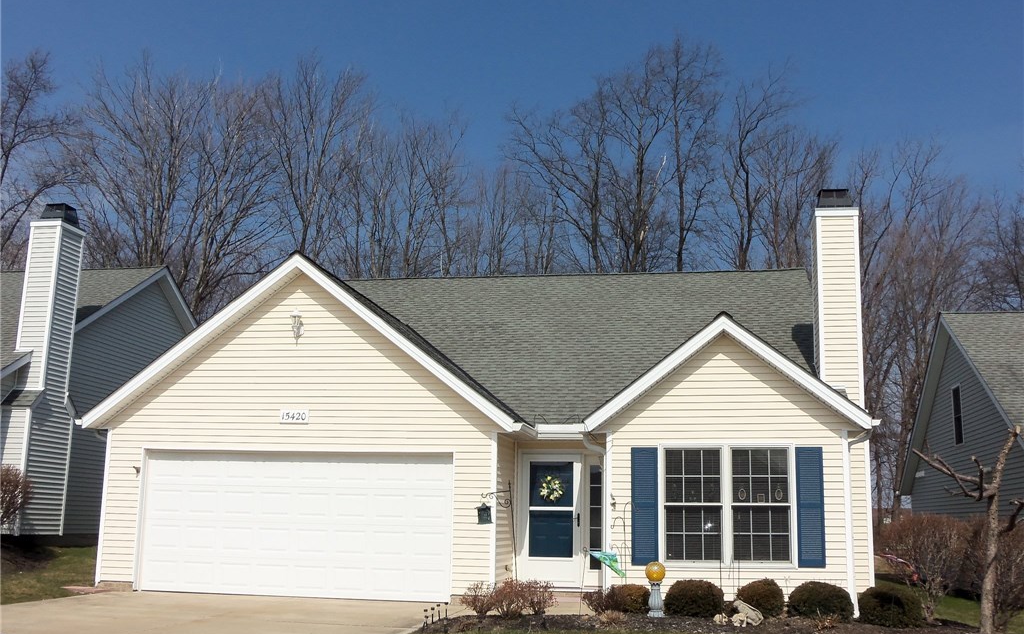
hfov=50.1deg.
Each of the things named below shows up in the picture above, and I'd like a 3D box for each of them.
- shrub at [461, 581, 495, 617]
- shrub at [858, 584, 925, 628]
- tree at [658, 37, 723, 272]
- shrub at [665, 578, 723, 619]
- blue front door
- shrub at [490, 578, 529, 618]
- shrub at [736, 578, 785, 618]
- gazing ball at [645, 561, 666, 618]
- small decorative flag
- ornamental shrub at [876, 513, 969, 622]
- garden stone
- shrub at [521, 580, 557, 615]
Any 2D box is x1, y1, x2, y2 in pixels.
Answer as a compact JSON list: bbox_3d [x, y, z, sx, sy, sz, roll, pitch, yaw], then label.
[{"bbox_3d":[-0.452,3.697,14.324,0.445,0.471,0.420,1,-10,0],"label":"shrub"},{"bbox_3d":[4.920,3.741,14.200,0.809,0.549,0.809,-1,-10,10],"label":"shrub"},{"bbox_3d":[6.777,-1.126,41.287,2.460,20.028,3.000,-1,-10,10],"label":"tree"},{"bbox_3d":[2.466,3.805,14.800,0.800,0.495,0.800,-1,-10,10],"label":"shrub"},{"bbox_3d":[0.640,3.230,17.287,0.910,2.030,0.100,-1,-10,10],"label":"blue front door"},{"bbox_3d":[-0.032,3.653,14.205,0.493,0.493,0.480,1,-10,0],"label":"shrub"},{"bbox_3d":[3.276,3.698,14.430,0.633,0.527,0.600,-1,-10,10],"label":"shrub"},{"bbox_3d":[1.894,3.596,14.450,0.288,0.719,0.288,-1,-10,10],"label":"gazing ball"},{"bbox_3d":[1.240,3.230,14.350,0.459,0.340,0.120,-1,-10,10],"label":"small decorative flag"},{"bbox_3d":[5.617,3.426,15.000,1.179,1.443,1.179,-1,-10,10],"label":"ornamental shrub"},{"bbox_3d":[2.941,3.690,13.666,0.375,0.325,0.300,-1,-10,10],"label":"garden stone"},{"bbox_3d":[0.352,3.728,14.550,0.478,0.463,0.478,-1,-10,10],"label":"shrub"}]

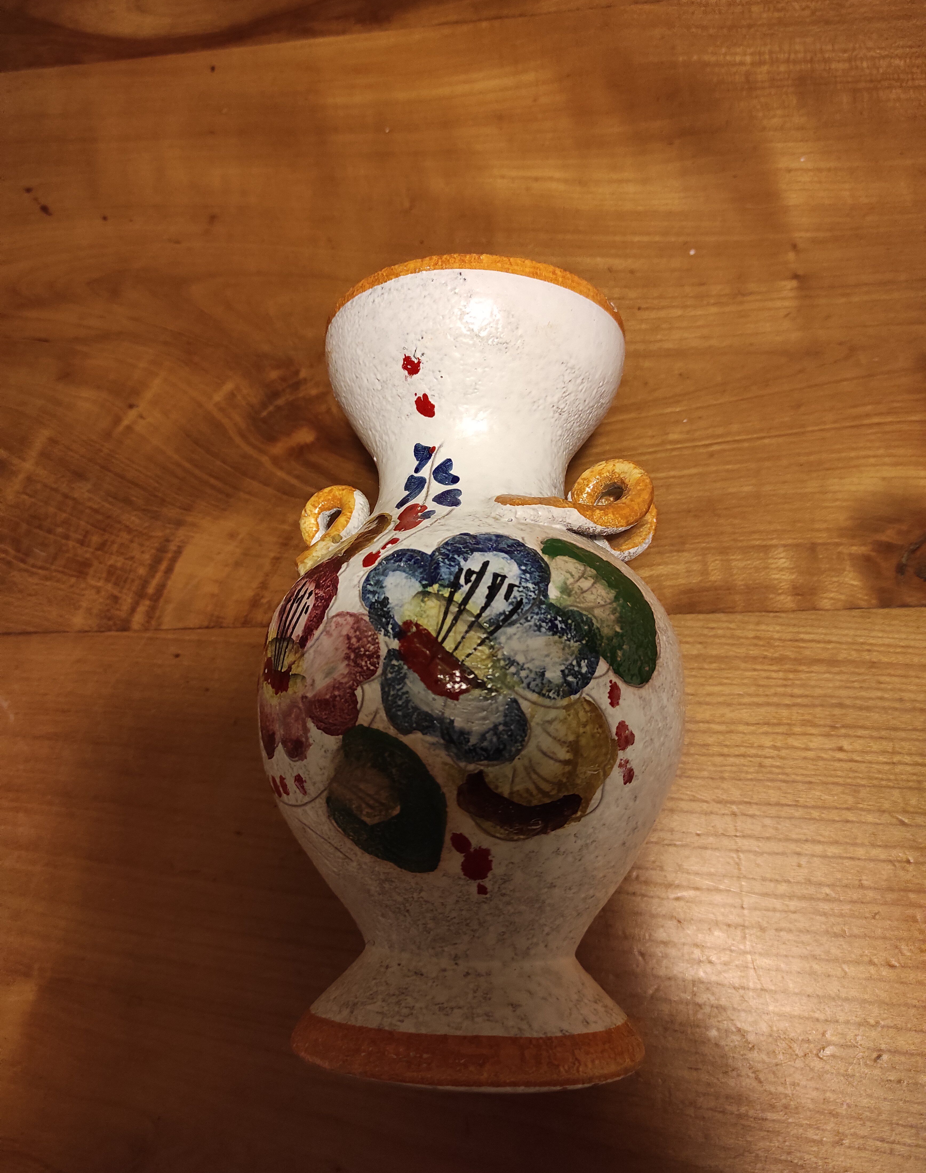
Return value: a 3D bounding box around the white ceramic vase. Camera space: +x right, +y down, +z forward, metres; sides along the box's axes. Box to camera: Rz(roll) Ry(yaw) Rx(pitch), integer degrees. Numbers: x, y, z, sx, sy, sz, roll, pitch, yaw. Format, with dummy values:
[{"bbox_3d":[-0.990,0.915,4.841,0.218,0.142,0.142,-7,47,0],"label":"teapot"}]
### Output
[{"bbox_3d":[0.003,0.025,0.303,0.139,0.137,0.238,-1,74,7],"label":"white ceramic vase"}]

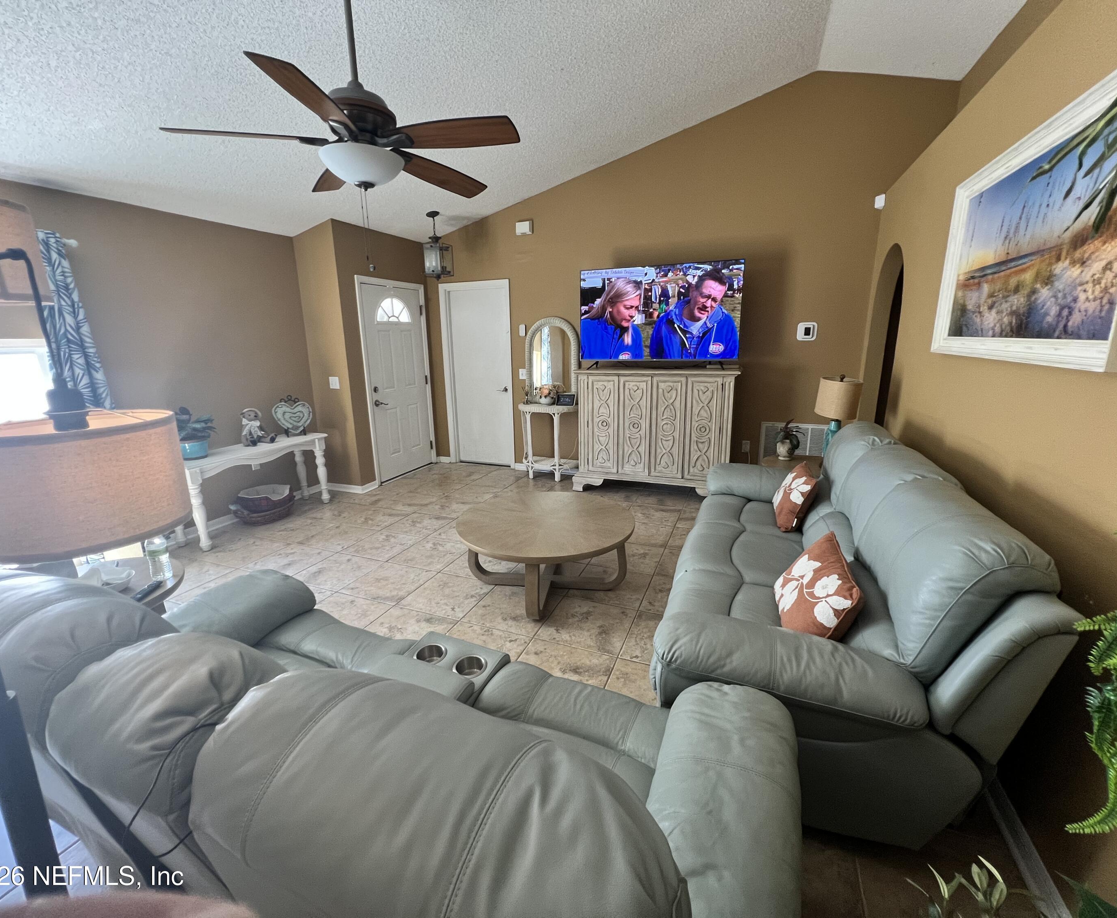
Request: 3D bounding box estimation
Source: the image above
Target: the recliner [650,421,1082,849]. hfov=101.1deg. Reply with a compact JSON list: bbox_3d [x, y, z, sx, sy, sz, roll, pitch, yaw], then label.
[{"bbox_3d":[1.119,0.365,2.175,0.960,0.900,2.250,4,14,22],"label":"recliner"}]

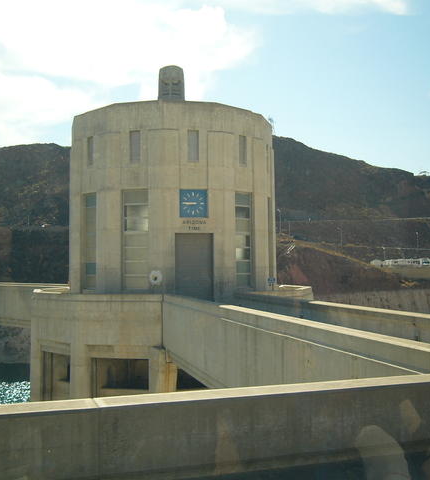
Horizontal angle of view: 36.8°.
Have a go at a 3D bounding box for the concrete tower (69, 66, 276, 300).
[{"bbox_3d":[-2.880,-3.828,44.138,13.900,15.900,13.900,1,-3,-14],"label":"concrete tower"}]

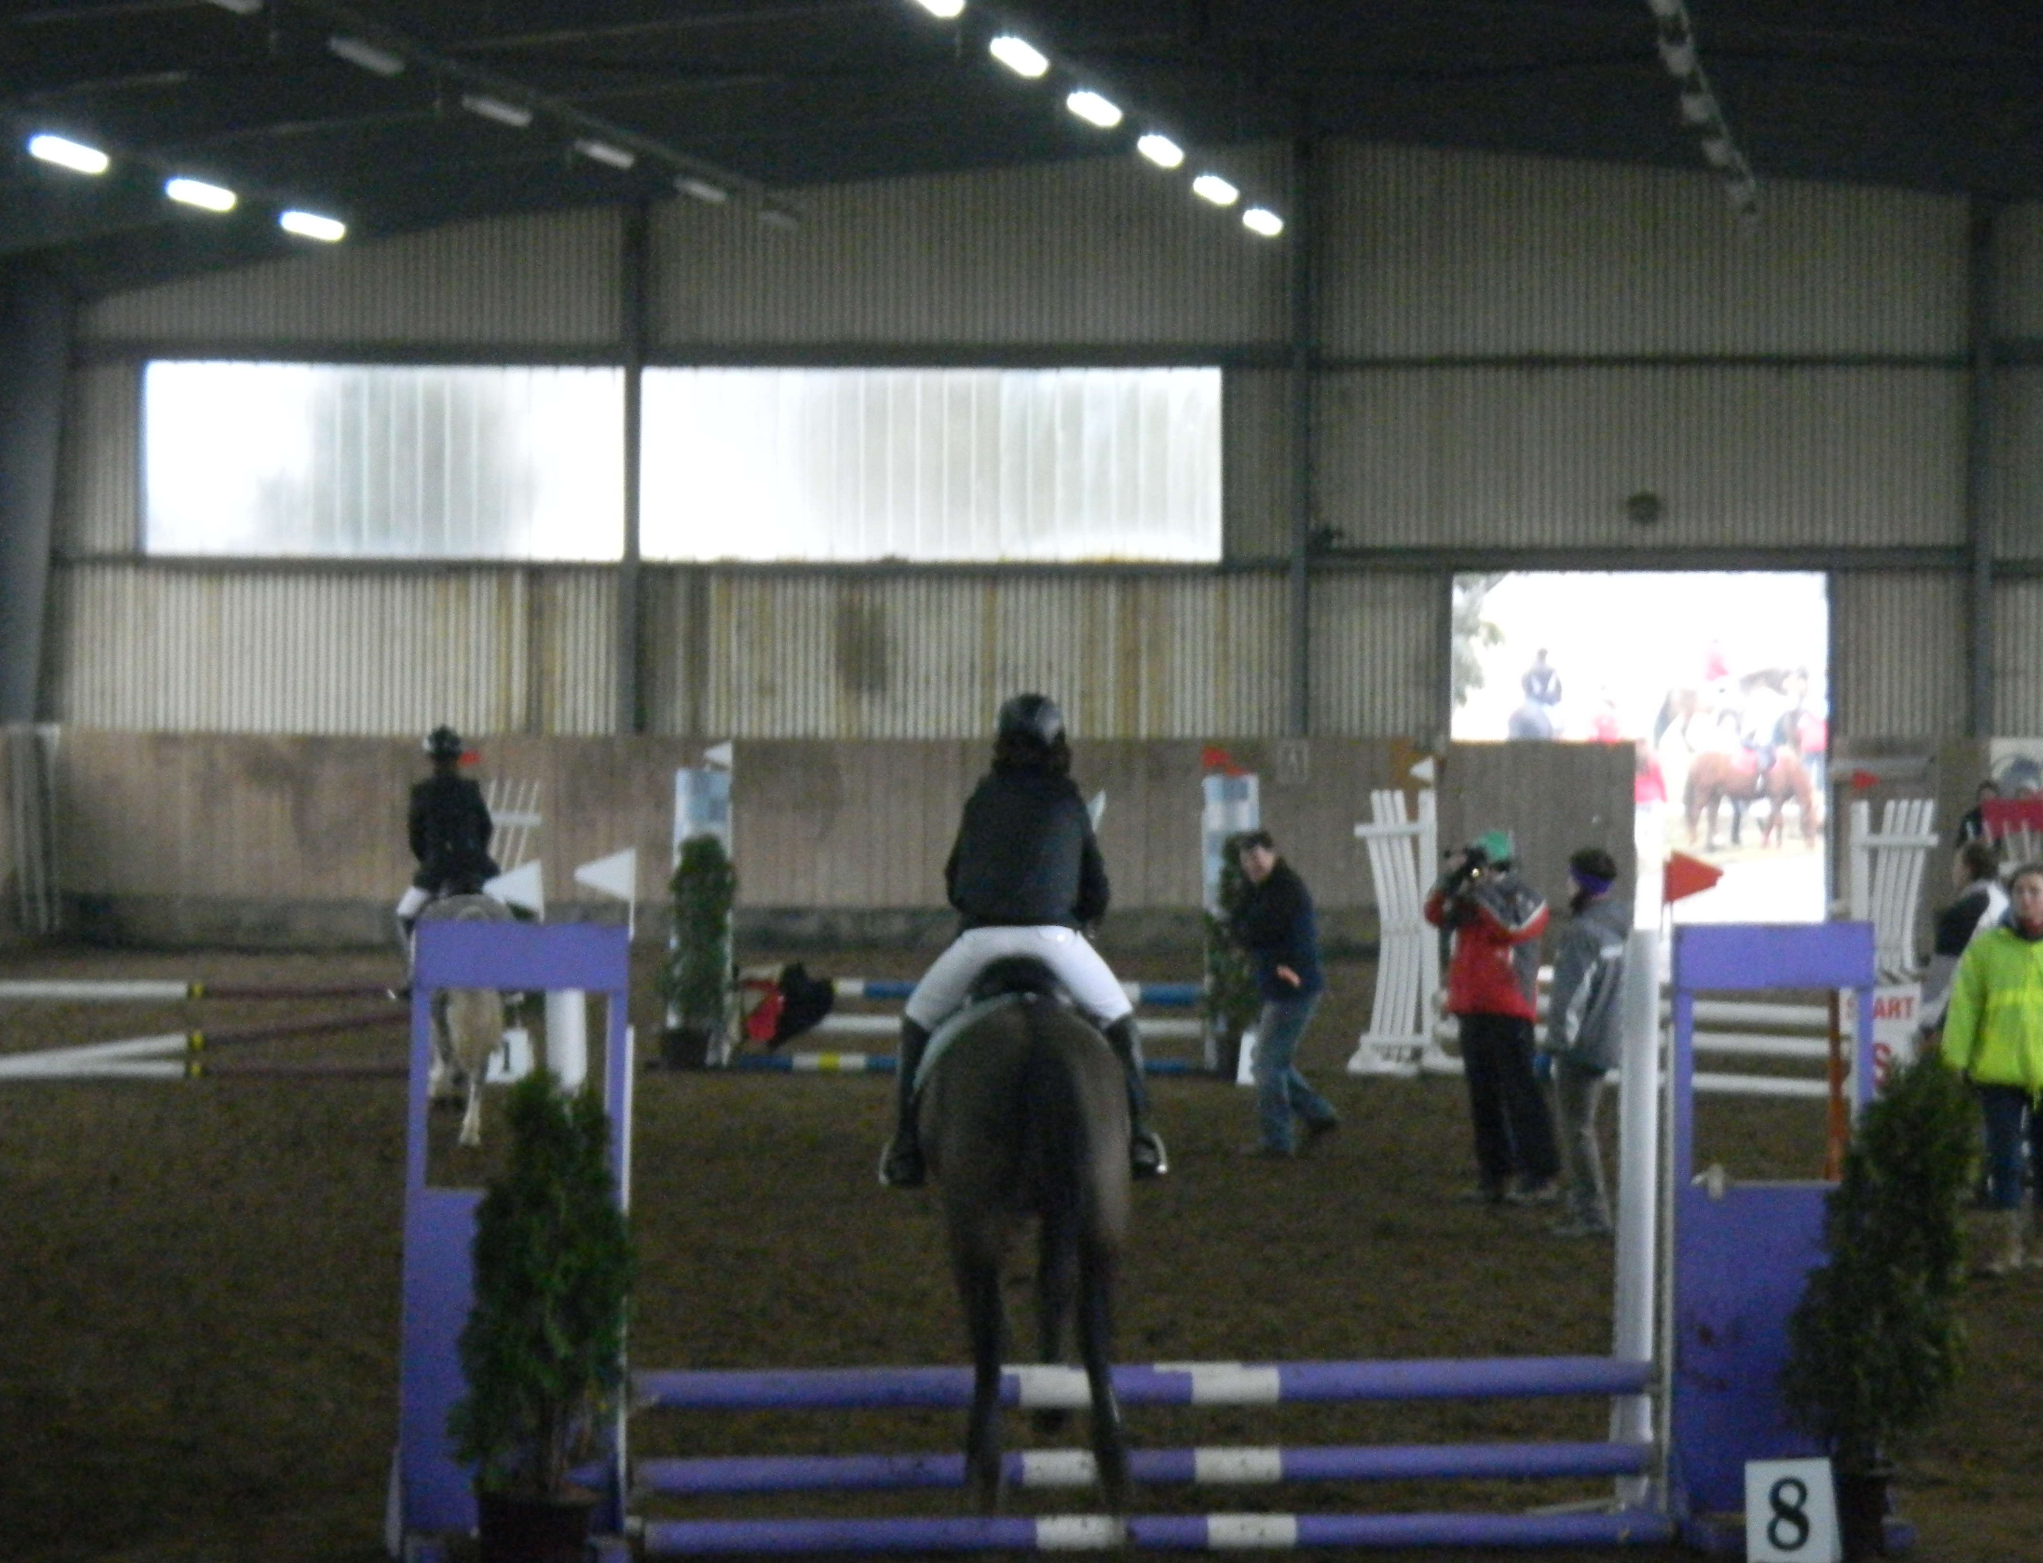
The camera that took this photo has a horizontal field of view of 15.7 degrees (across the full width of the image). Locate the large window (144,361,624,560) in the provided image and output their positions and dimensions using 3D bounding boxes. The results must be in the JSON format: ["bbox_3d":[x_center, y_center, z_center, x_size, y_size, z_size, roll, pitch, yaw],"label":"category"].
[{"bbox_3d":[-5.716,-2.883,66.400,4.400,1.790,0.100,1,1,7],"label":"large window"}]

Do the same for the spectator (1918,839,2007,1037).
[{"bbox_3d":[4.706,1.127,37.000,0.450,1.660,0.480,1,1,37],"label":"spectator"}]

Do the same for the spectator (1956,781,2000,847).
[{"bbox_3d":[7.530,0.823,58.000,0.470,1.650,0.320,1,1,6],"label":"spectator"}]

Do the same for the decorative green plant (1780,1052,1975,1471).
[{"bbox_3d":[2.442,1.375,21.100,0.550,1.220,0.550,0,1,0],"label":"decorative green plant"}]

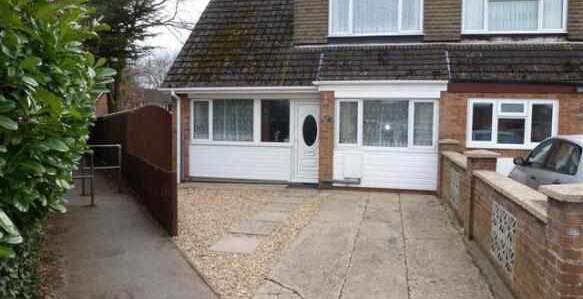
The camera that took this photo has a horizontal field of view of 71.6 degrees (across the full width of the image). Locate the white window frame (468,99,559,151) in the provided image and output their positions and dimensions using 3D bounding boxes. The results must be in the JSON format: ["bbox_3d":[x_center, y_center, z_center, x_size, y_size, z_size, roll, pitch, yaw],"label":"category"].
[{"bbox_3d":[4.620,-0.537,8.512,1.789,1.052,0.100,1,3,10],"label":"white window frame"}]

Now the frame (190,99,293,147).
[{"bbox_3d":[-1.292,-0.676,10.248,2.691,1.208,0.100,1,3,10],"label":"frame"}]

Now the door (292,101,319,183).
[{"bbox_3d":[0.483,-0.190,9.944,0.860,2.026,0.100,1,3,10],"label":"door"}]

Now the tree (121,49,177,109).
[{"bbox_3d":[-11.700,-4.400,33.000,5.500,7.600,5.500,1,3,10],"label":"tree"}]

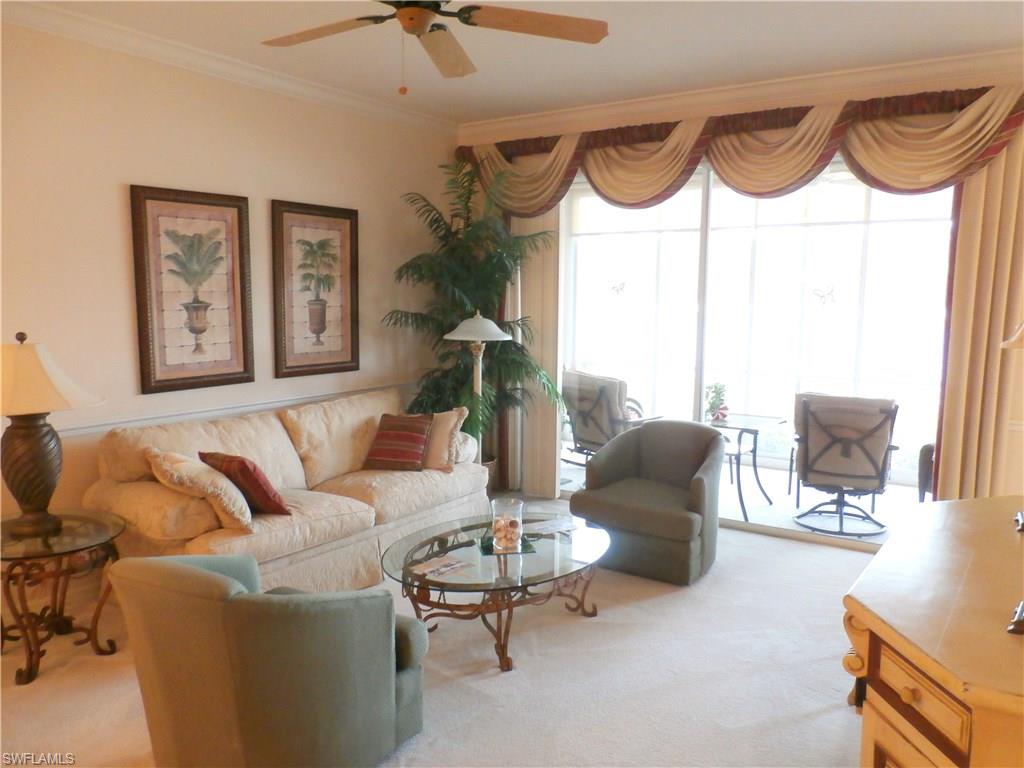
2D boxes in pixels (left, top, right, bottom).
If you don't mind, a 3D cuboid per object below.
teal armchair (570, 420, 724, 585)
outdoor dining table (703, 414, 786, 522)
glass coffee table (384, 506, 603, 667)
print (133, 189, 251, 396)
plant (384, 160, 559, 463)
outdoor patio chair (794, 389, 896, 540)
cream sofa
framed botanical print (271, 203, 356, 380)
[{"bbox_3d":[0.825,0.684,4.312,0.752,0.760,0.816,4,8,29],"label":"teal armchair"},{"bbox_3d":[1.797,0.615,5.728,0.496,0.640,0.576,6,10,41],"label":"outdoor dining table"},{"bbox_3d":[-0.052,0.959,3.589,0.926,0.392,1.245,6,10,41],"label":"glass coffee table"},{"bbox_3d":[-1.864,-0.553,4.413,0.045,1.160,0.699,6,10,41],"label":"print"},{"bbox_3d":[-0.293,-0.321,5.380,1.056,2.480,1.104,0,7,0],"label":"plant"},{"bbox_3d":[2.346,0.539,5.222,0.672,0.920,0.768,4,8,27],"label":"outdoor patio chair"},{"bbox_3d":[-1.139,0.619,4.216,0.992,0.904,2.112,6,10,41],"label":"cream sofa"},{"bbox_3d":[-1.308,-0.636,5.047,0.045,1.144,0.680,6,10,41],"label":"framed botanical print"}]

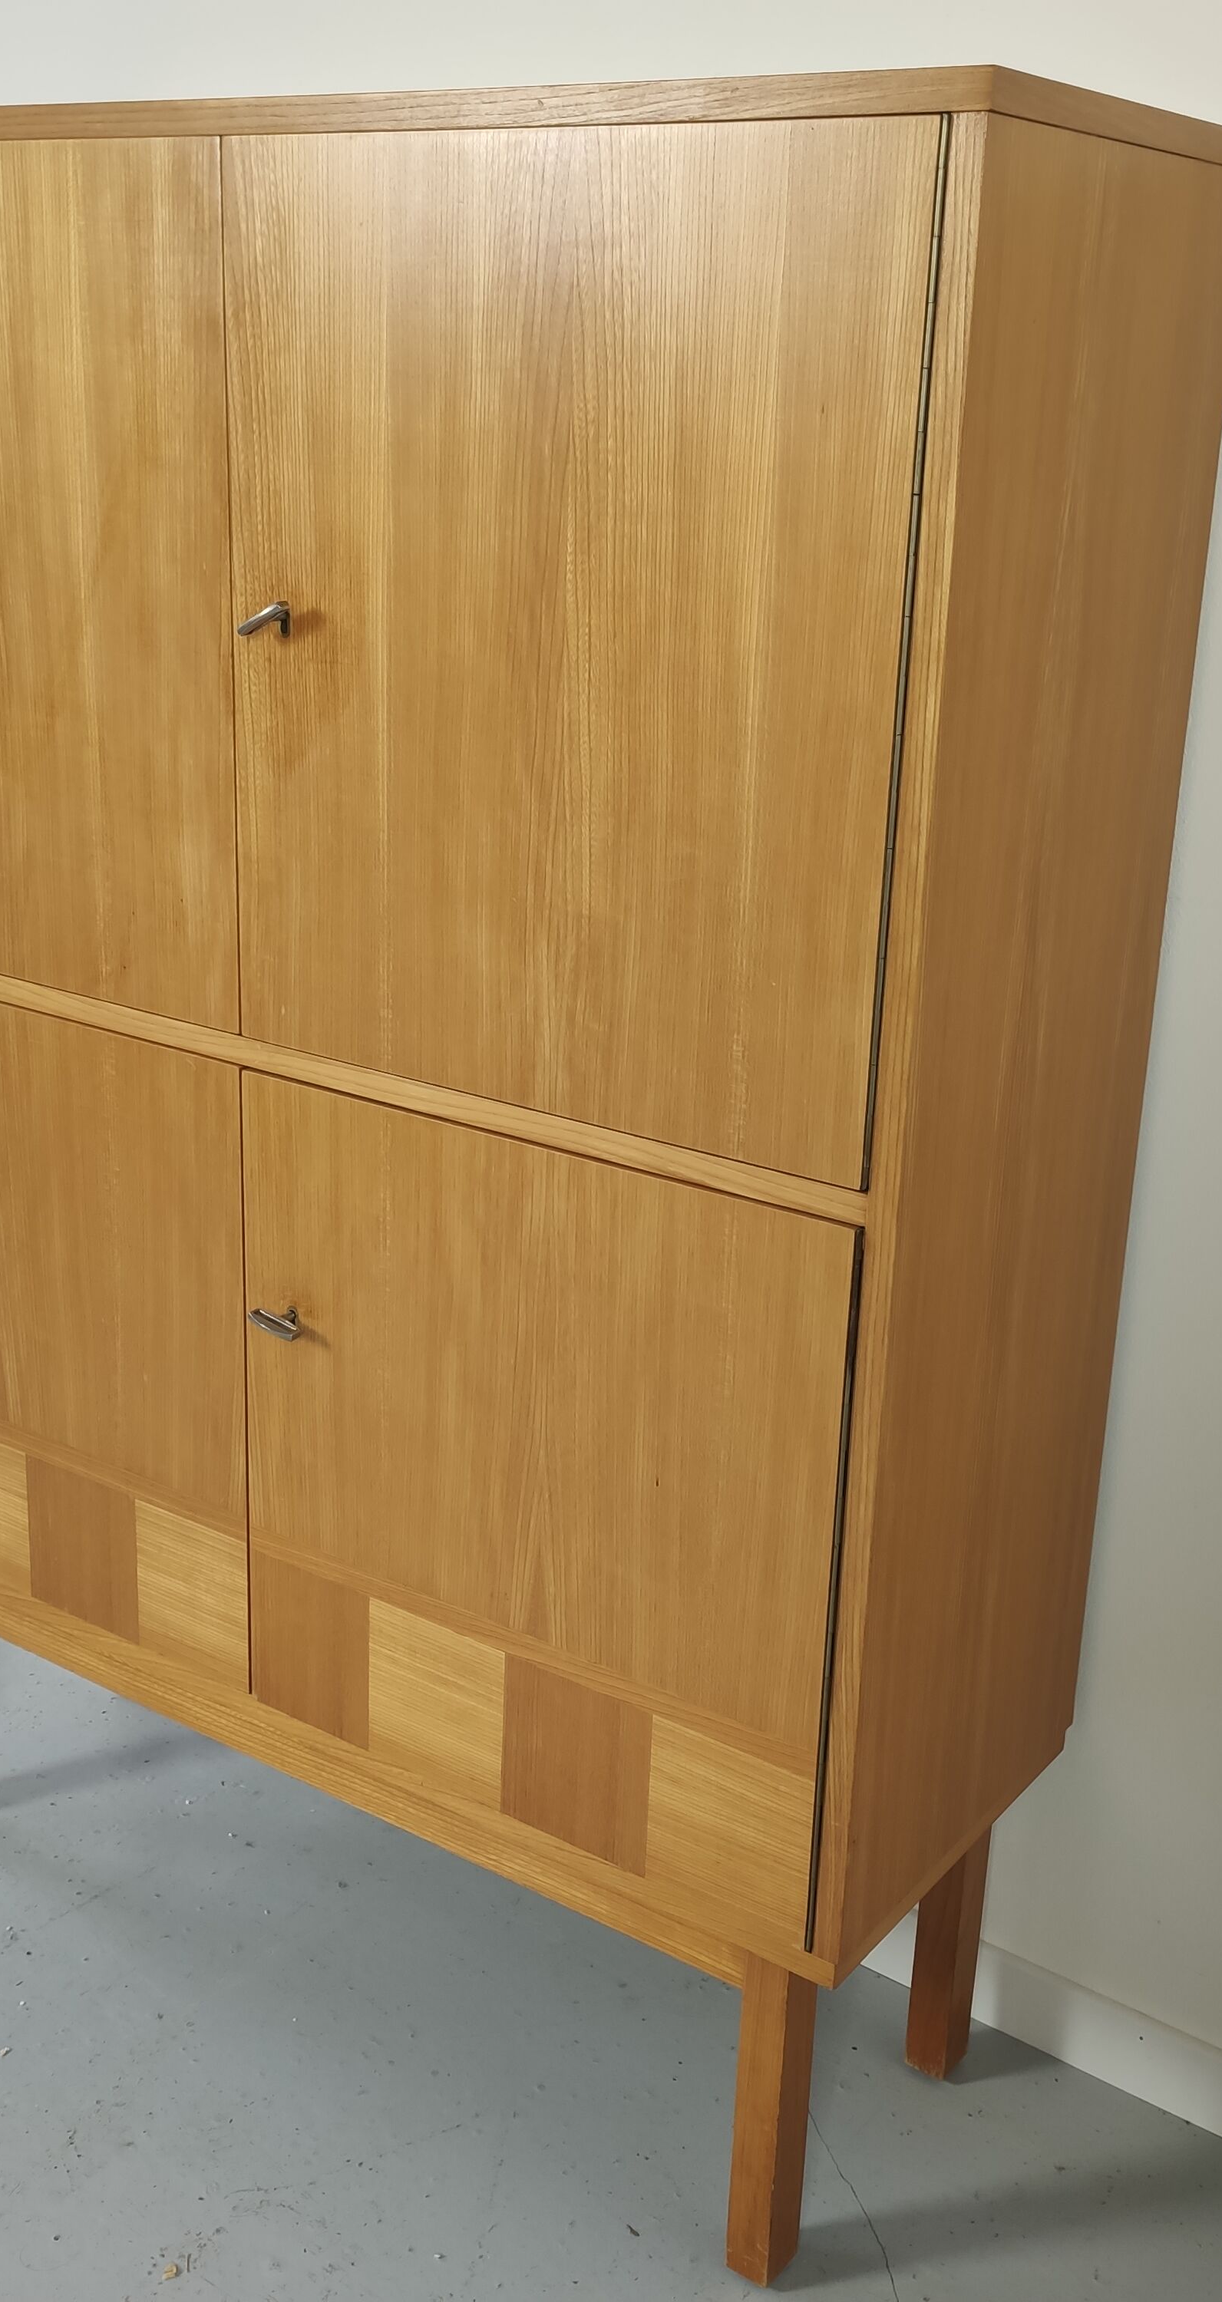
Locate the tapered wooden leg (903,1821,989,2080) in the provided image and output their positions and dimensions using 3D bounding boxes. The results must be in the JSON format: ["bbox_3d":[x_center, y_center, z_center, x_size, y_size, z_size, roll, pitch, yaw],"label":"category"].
[{"bbox_3d":[0.272,0.604,1.913,0.036,0.295,0.040,15,22,33],"label":"tapered wooden leg"}]

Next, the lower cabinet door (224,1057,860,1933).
[{"bbox_3d":[-0.058,0.233,1.652,0.504,0.509,0.022,15,22,33],"label":"lower cabinet door"}]

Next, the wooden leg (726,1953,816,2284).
[{"bbox_3d":[0.115,0.670,1.702,0.036,0.295,0.040,15,22,33],"label":"wooden leg"}]

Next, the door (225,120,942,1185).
[{"bbox_3d":[-0.039,-0.309,1.468,0.504,0.585,0.022,15,22,33],"label":"door"}]

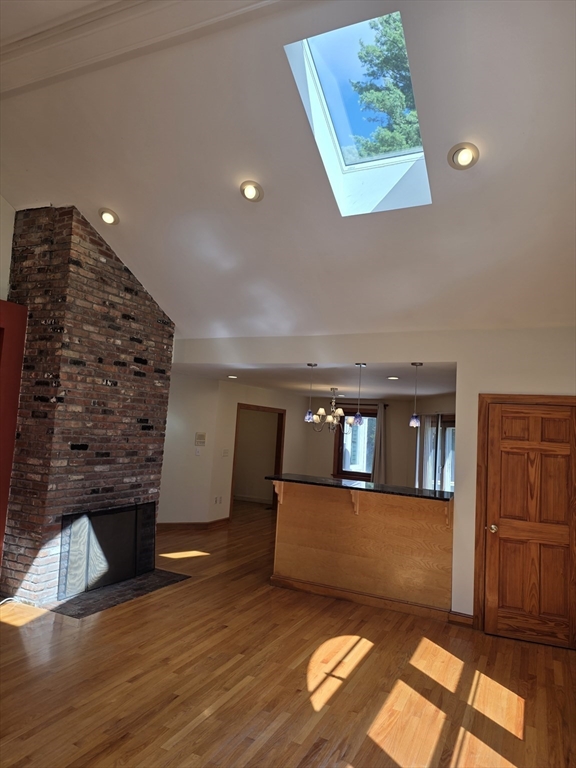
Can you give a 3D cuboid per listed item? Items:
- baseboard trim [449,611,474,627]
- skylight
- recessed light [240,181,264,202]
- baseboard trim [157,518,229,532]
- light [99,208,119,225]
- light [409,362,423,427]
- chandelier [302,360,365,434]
[{"bbox_3d":[1.588,2.163,4.666,0.215,0.110,0.025,1,-6,26],"label":"baseboard trim"},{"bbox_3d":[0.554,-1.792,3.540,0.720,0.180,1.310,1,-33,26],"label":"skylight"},{"bbox_3d":[-0.287,-1.575,4.164,0.205,0.050,0.205,12,-30,7],"label":"recessed light"},{"bbox_3d":[-1.511,2.364,8.573,1.380,0.110,0.220,8,-7,-41],"label":"baseboard trim"},{"bbox_3d":[-1.689,-1.593,4.832,0.205,0.050,0.205,1,-33,26],"label":"light"},{"bbox_3d":[1.290,0.116,5.137,0.120,0.643,0.120,1,-6,26],"label":"light"},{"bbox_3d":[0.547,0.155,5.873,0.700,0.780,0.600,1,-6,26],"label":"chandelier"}]

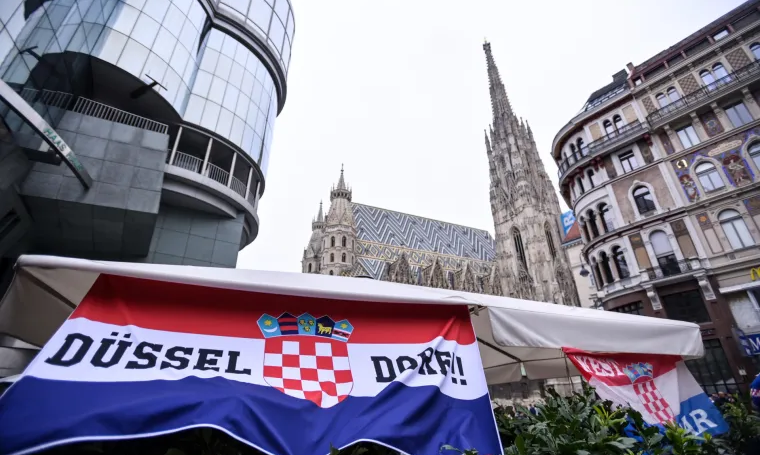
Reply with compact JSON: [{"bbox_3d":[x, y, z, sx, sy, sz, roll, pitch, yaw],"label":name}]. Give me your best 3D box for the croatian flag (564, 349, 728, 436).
[{"bbox_3d":[1.991,1.087,2.546,1.450,0.780,0.300,11,-28,-24],"label":"croatian flag"}]

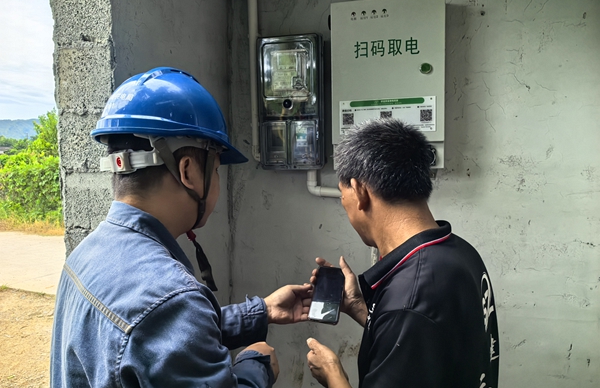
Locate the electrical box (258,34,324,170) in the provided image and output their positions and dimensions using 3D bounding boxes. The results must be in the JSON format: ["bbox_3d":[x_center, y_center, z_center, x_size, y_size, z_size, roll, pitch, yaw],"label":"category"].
[{"bbox_3d":[-0.017,-0.283,1.487,0.192,0.400,0.112,0,5,14],"label":"electrical box"}]

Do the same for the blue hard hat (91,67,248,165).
[{"bbox_3d":[-0.226,-0.148,0.850,0.287,0.155,0.225,9,-4,-44],"label":"blue hard hat"}]

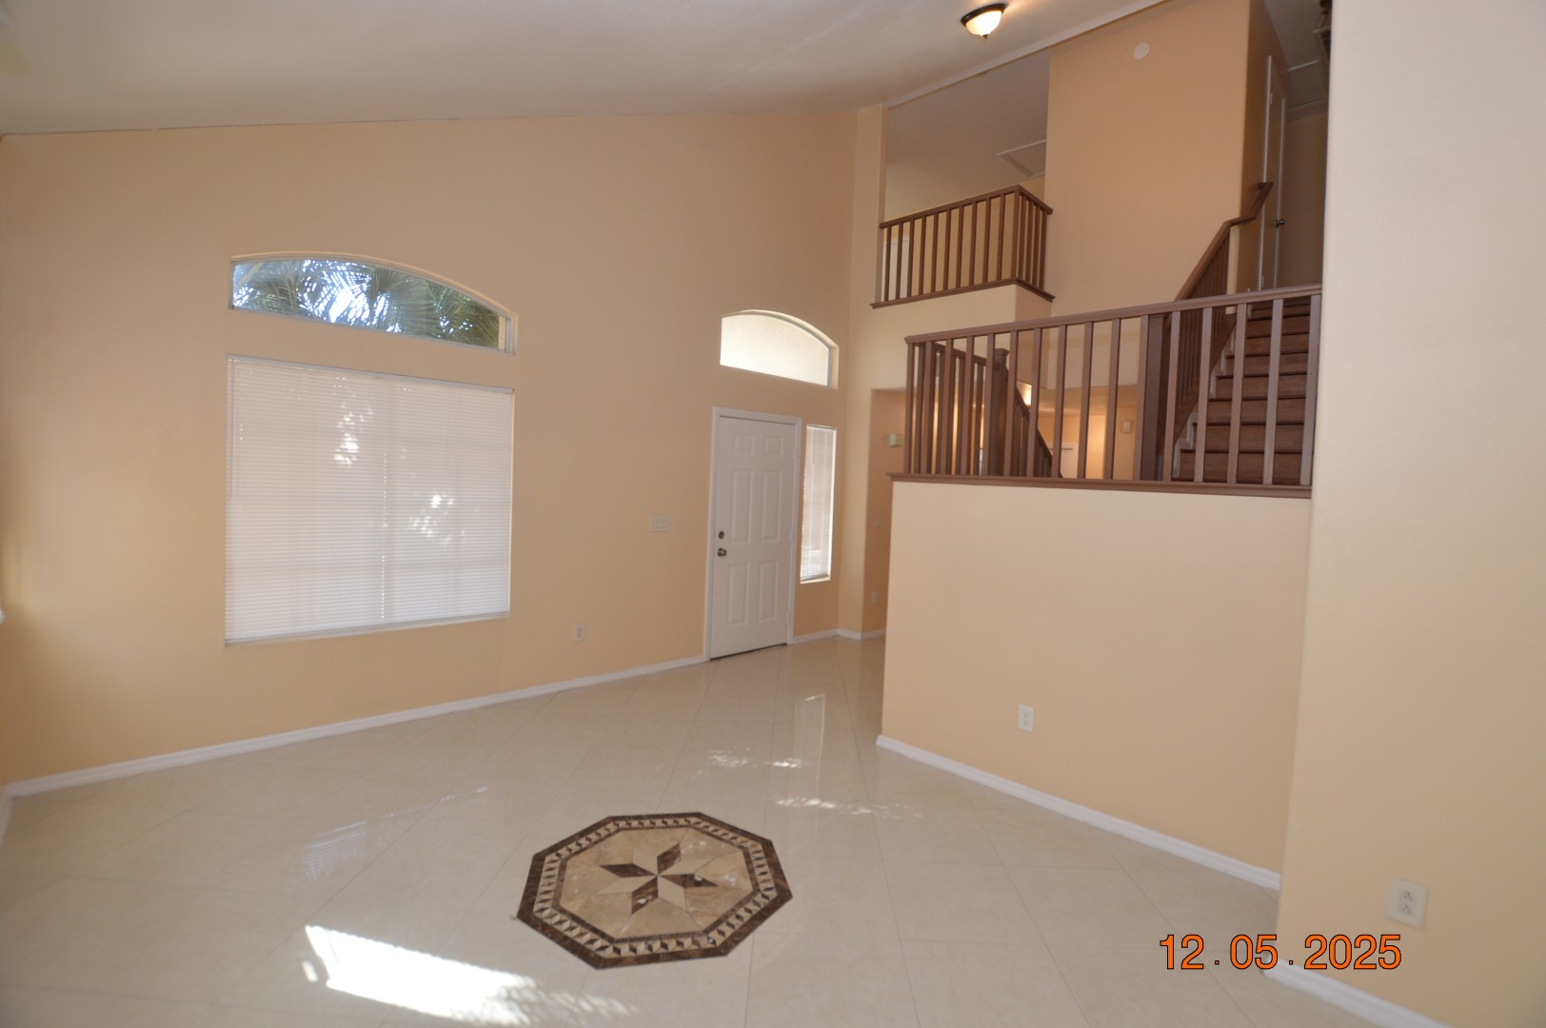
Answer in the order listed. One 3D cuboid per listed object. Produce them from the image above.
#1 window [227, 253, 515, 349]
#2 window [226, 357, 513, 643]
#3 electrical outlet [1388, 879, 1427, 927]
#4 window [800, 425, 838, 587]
[{"bbox_3d":[-2.172,-1.212,3.654,1.390,0.400,0.080,-1,4,-43],"label":"window"},{"bbox_3d":[-2.212,-0.066,3.687,1.410,1.445,0.080,-1,4,-43],"label":"window"},{"bbox_3d":[1.736,1.062,1.759,0.069,0.115,0.010,5,4,44],"label":"electrical outlet"},{"bbox_3d":[0.415,-0.081,6.155,0.405,1.465,0.070,-1,4,-43],"label":"window"}]

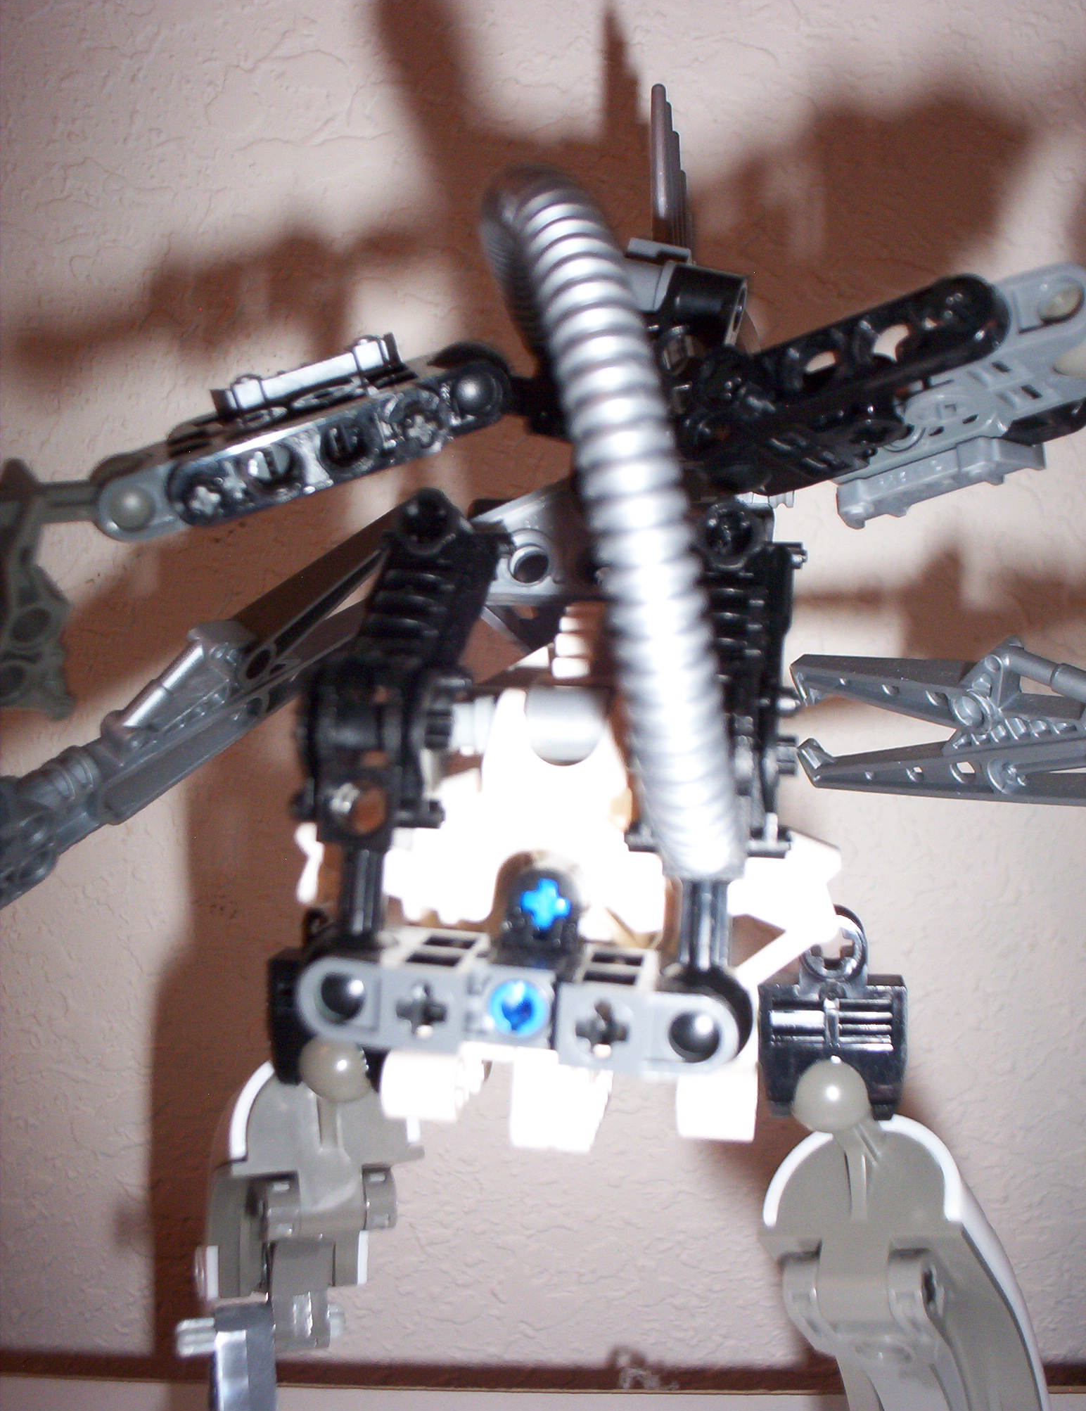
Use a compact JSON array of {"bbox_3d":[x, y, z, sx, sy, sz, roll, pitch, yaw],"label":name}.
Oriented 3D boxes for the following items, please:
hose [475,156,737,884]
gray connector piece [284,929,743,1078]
[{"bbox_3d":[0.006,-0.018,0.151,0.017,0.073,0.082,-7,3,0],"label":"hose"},{"bbox_3d":[-0.001,0.027,0.142,0.040,0.008,0.016,5,4,7],"label":"gray connector piece"}]

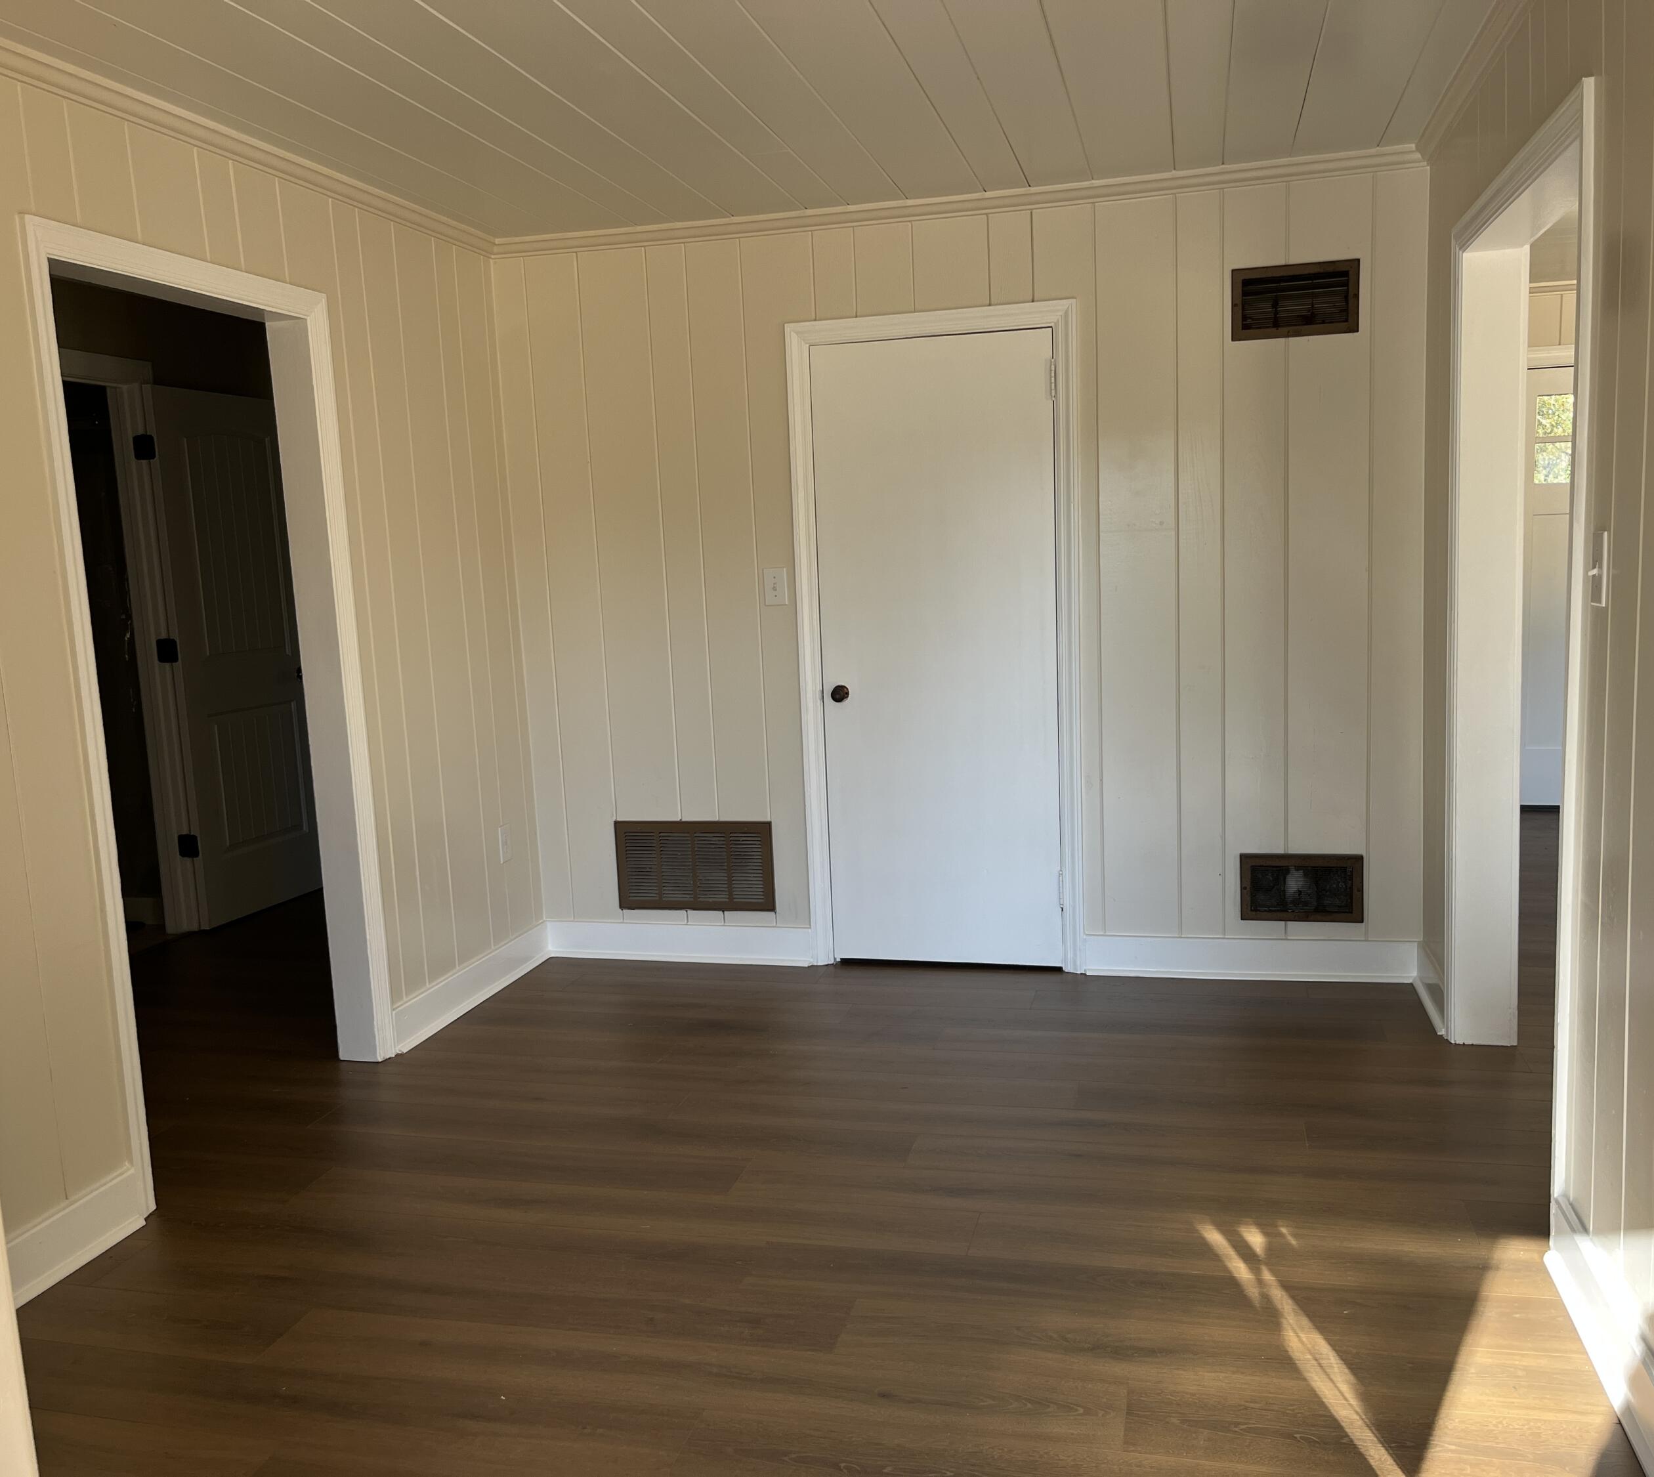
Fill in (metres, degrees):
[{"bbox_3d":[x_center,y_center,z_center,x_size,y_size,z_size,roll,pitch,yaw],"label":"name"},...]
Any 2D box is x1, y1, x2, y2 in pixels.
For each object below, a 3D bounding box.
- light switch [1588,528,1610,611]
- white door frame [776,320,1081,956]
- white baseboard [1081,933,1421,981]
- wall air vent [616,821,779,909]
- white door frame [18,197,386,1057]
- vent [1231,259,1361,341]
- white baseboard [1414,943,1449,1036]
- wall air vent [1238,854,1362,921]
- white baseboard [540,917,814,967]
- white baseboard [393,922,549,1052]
[{"bbox_3d":[1.257,-0.276,2.416,0.014,0.118,0.071,0,8,15],"label":"light switch"},{"bbox_3d":[0.347,-0.276,4.676,0.898,2.075,0.070,0,8,15],"label":"white door frame"},{"bbox_3d":[1.298,0.680,4.542,0.993,0.134,0.027,0,8,15],"label":"white baseboard"},{"bbox_3d":[-0.446,0.431,4.970,0.554,0.303,0.018,0,8,15],"label":"wall air vent"},{"bbox_3d":[-1.468,-0.065,3.584,0.155,2.105,1.046,0,8,15],"label":"white door frame"},{"bbox_3d":[1.348,-1.259,4.254,0.351,0.202,0.020,0,8,15],"label":"vent"},{"bbox_3d":[1.711,0.706,4.212,0.027,0.134,0.459,0,8,15],"label":"white baseboard"},{"bbox_3d":[1.439,0.455,4.481,0.356,0.209,0.020,0,8,15],"label":"wall air vent"},{"bbox_3d":[-0.521,0.696,5.021,0.972,0.134,0.027,0,8,15],"label":"white baseboard"},{"bbox_3d":[-1.099,0.768,4.676,0.027,0.134,0.999,0,8,15],"label":"white baseboard"}]

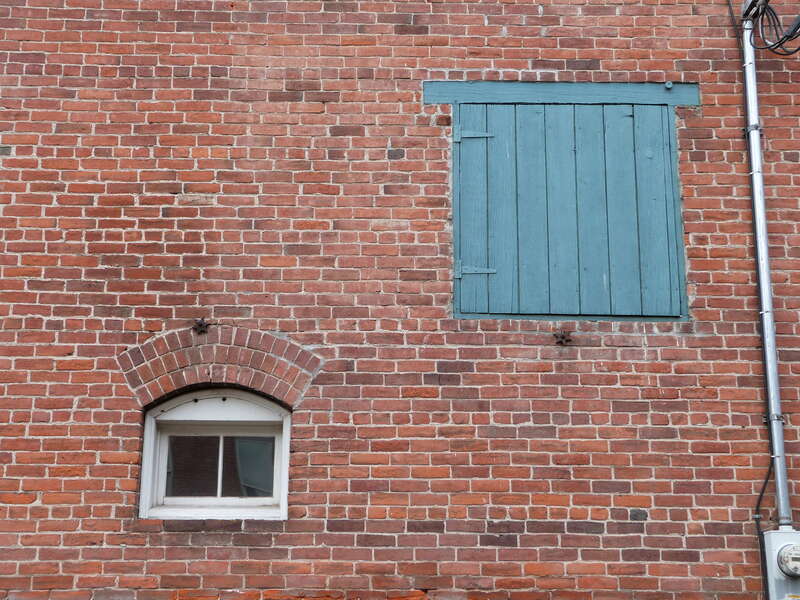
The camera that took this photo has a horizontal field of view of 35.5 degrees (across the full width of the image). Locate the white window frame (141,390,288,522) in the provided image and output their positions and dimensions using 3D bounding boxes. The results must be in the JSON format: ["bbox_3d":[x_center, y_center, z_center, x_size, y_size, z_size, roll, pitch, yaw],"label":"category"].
[{"bbox_3d":[-0.958,0.808,6.539,0.778,0.690,0.120,0,-15,-1],"label":"white window frame"}]

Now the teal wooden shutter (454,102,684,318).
[{"bbox_3d":[0.913,-0.490,6.831,1.217,1.235,0.060,0,-15,-1],"label":"teal wooden shutter"}]

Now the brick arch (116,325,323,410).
[{"bbox_3d":[-0.939,0.369,6.595,1.087,0.456,0.130,0,-15,-1],"label":"brick arch"}]

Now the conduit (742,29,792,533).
[{"bbox_3d":[1.956,-0.224,6.686,0.059,2.858,0.060,0,-15,-1],"label":"conduit"}]

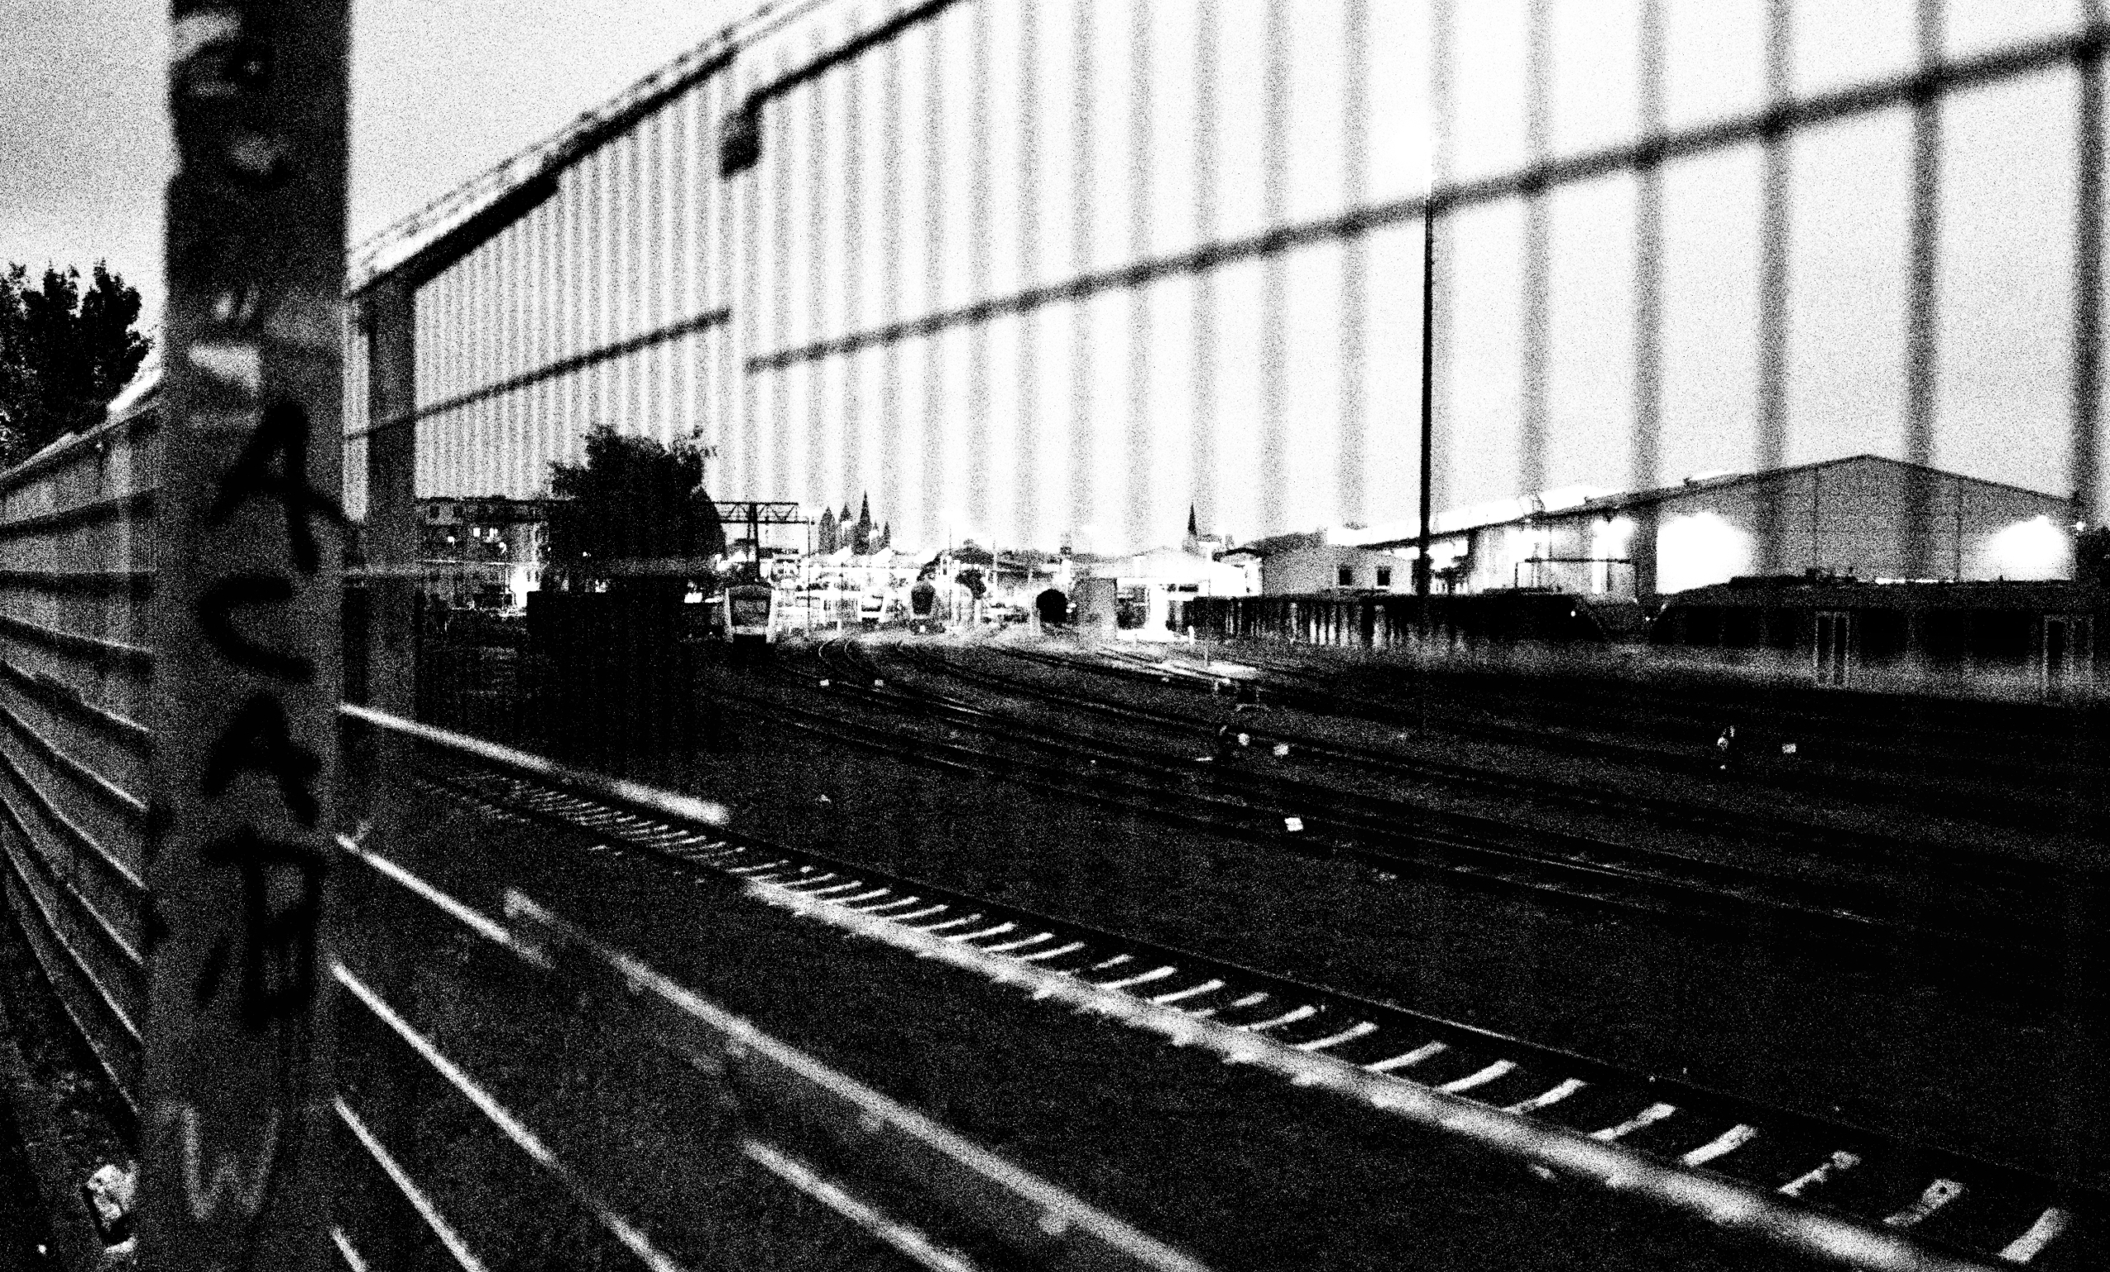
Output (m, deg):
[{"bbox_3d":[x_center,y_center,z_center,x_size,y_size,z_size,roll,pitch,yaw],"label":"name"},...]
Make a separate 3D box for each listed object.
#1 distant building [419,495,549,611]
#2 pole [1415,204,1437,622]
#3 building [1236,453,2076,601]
[{"bbox_3d":[-74.888,-10.580,214.834,19.000,16.500,14.000,0,1,-14],"label":"distant building"},{"bbox_3d":[9.203,-4.160,40.289,0.360,13.400,0.360,1,1,0],"label":"pole"},{"bbox_3d":[41.550,-4.290,114.922,23.000,11.000,70.000,1,1,3],"label":"building"}]

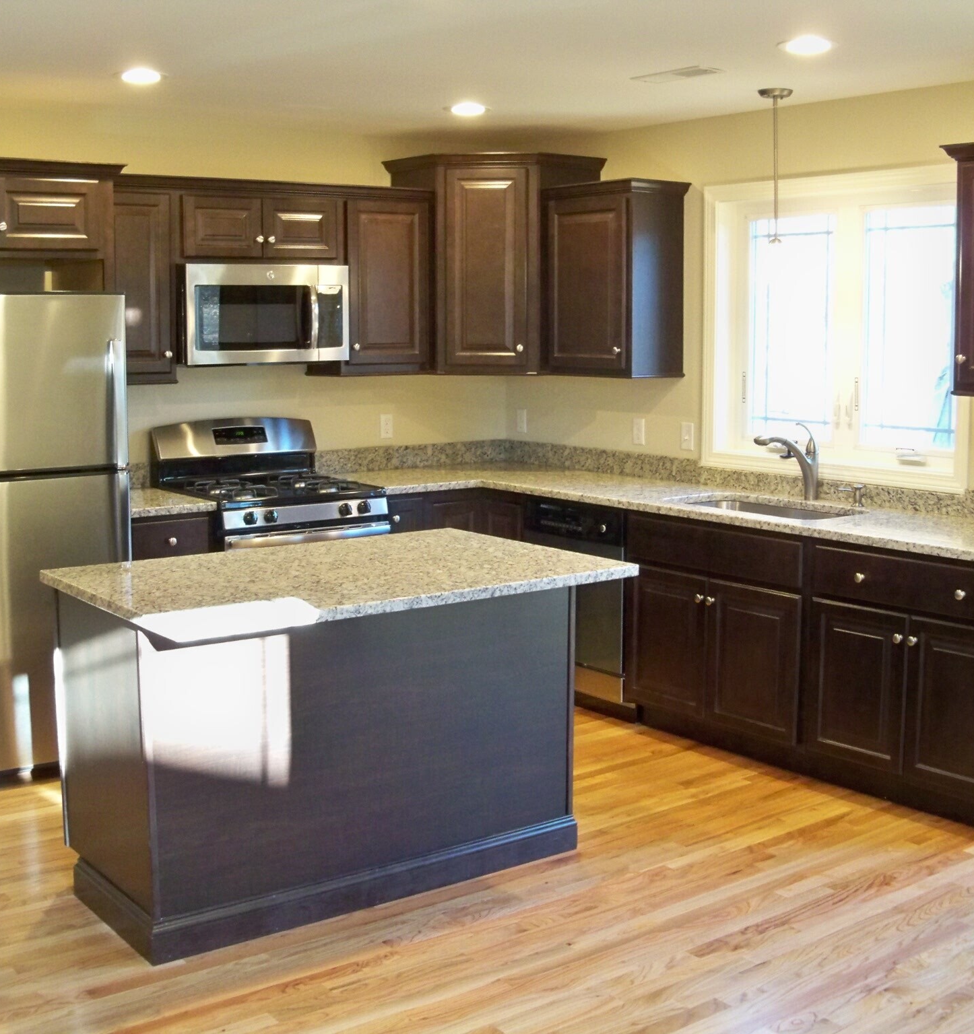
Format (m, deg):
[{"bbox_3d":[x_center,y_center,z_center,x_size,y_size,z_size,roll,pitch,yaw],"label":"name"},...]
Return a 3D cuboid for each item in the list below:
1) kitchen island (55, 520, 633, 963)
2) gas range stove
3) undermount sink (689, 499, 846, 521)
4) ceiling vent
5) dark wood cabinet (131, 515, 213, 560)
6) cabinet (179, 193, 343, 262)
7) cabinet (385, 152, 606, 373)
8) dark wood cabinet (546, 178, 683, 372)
[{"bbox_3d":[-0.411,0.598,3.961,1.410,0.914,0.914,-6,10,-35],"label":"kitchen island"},{"bbox_3d":[-0.897,0.200,5.851,0.765,1.190,0.705,-6,10,-37],"label":"gas range stove"},{"bbox_3d":[1.062,0.077,5.337,0.430,0.200,0.770,-7,10,-37],"label":"undermount sink"},{"bbox_3d":[0.651,-1.496,4.742,0.144,0.016,0.340,-6,10,-37],"label":"ceiling vent"},{"bbox_3d":[-1.366,0.393,5.576,0.359,0.882,0.630,-6,10,-37],"label":"dark wood cabinet"},{"bbox_3d":[-1.019,-1.203,5.879,0.760,0.300,0.330,-7,10,-37],"label":"cabinet"},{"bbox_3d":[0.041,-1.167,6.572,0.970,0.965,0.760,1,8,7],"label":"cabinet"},{"bbox_3d":[0.538,-1.014,6.038,0.355,0.812,0.651,-6,10,-37],"label":"dark wood cabinet"}]

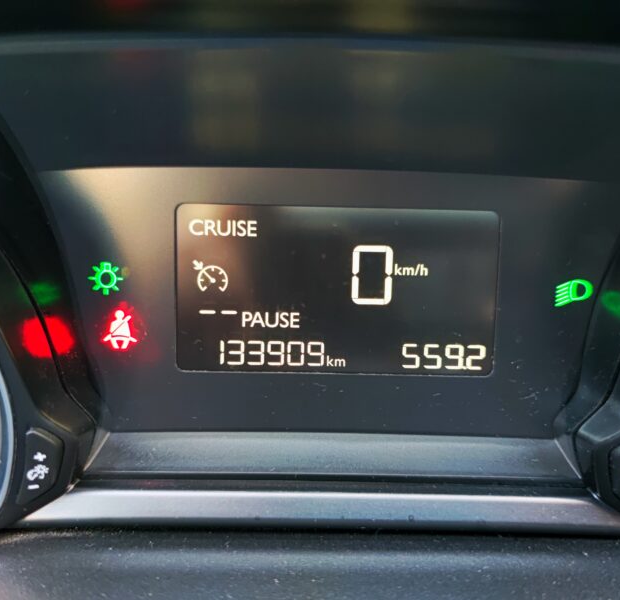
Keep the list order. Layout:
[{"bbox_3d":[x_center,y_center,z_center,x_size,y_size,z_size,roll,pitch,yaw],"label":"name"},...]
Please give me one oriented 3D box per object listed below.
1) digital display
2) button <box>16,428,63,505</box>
[{"bbox_3d":[0.007,-0.003,0.159,0.092,0.048,0.005,1,2,-1],"label":"digital display"},{"bbox_3d":[-0.069,0.042,0.141,0.010,0.018,0.005,2,-1,-19],"label":"button"}]

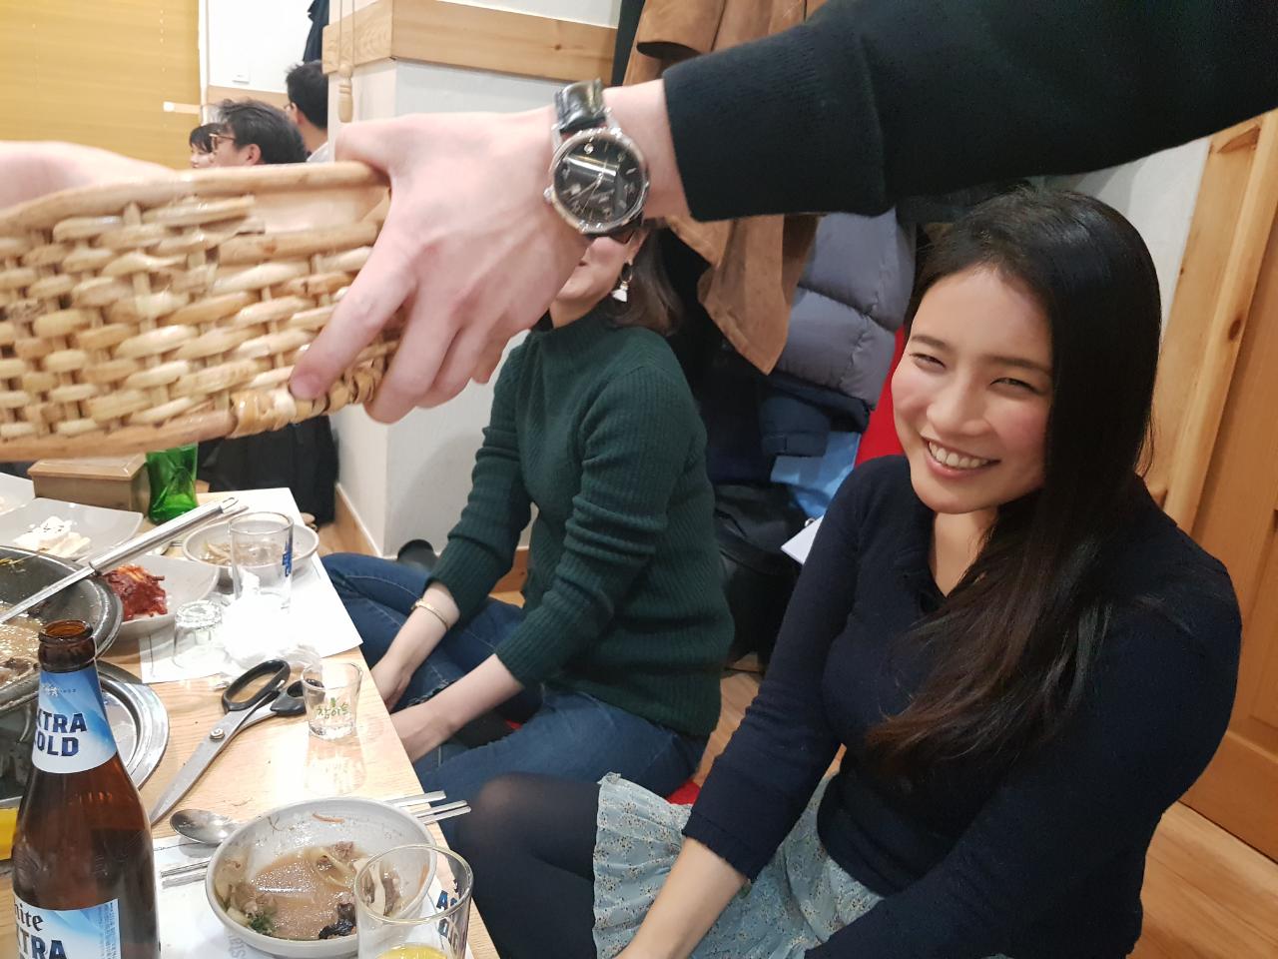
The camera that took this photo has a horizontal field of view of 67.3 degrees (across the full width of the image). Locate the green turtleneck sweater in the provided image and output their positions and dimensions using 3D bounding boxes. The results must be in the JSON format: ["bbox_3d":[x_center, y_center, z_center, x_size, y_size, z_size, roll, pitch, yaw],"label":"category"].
[{"bbox_3d":[-0.086,0.042,1.389,0.380,0.560,0.430,-3,19,-27],"label":"green turtleneck sweater"}]

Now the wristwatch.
[{"bbox_3d":[-0.015,-0.134,0.408,0.044,0.064,0.055,-13,25,14],"label":"wristwatch"}]

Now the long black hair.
[{"bbox_3d":[0.301,0.002,0.779,0.240,0.440,0.200,-9,22,-40],"label":"long black hair"}]

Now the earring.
[{"bbox_3d":[-0.022,-0.259,1.260,0.026,0.052,0.014,5,17,-3],"label":"earring"}]

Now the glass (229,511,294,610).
[{"bbox_3d":[-0.433,0.093,1.104,0.069,0.094,0.069,-3,19,-27],"label":"glass"}]

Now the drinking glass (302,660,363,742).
[{"bbox_3d":[-0.277,0.201,0.868,0.051,0.054,0.051,-3,19,-27],"label":"drinking glass"}]

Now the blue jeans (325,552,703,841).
[{"bbox_3d":[-0.200,0.285,1.487,0.520,0.260,0.670,-3,19,-27],"label":"blue jeans"}]

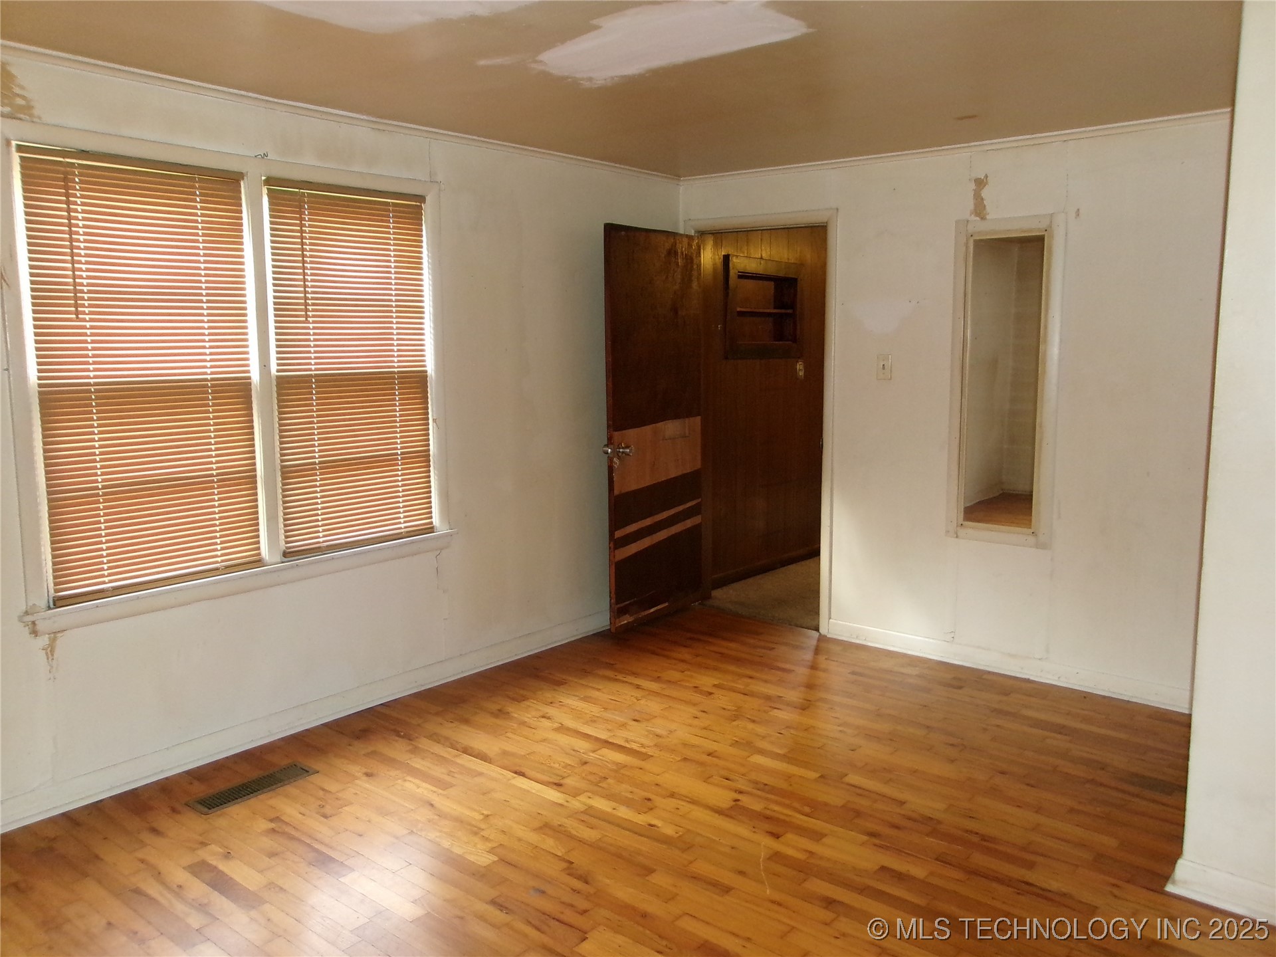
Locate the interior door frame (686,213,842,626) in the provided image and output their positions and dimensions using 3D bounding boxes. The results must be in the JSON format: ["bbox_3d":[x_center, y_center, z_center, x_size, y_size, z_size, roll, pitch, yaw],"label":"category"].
[{"bbox_3d":[0.632,-0.288,5.135,0.909,2.079,0.140,6,10,40],"label":"interior door frame"}]

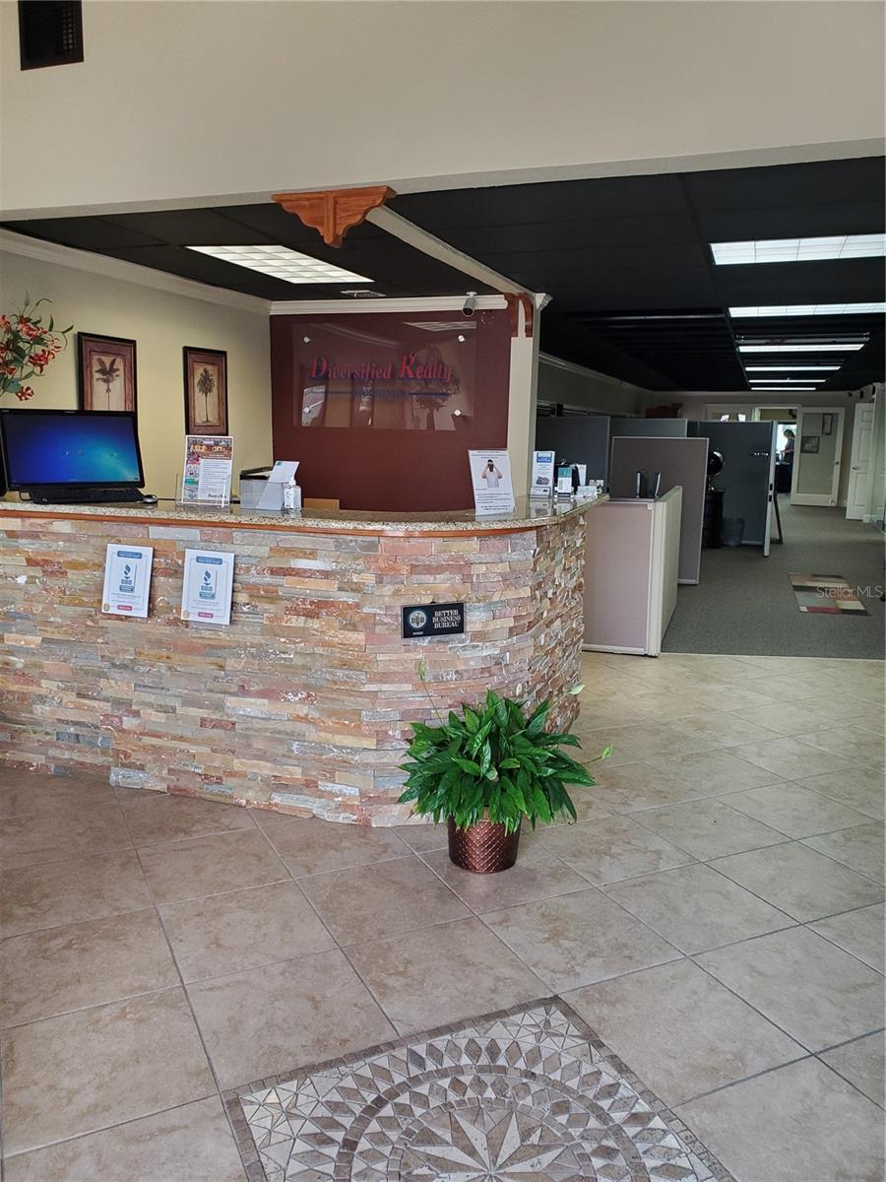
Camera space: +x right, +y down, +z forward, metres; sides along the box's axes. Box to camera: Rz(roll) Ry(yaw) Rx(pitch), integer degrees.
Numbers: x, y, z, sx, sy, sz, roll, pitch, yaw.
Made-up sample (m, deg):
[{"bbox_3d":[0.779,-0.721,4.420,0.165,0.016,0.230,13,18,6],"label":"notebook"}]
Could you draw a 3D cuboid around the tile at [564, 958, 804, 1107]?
[{"bbox_3d":[0.564,1.038,2.118,0.415,0.010,0.415,-4,11,-25],"label":"tile"}]

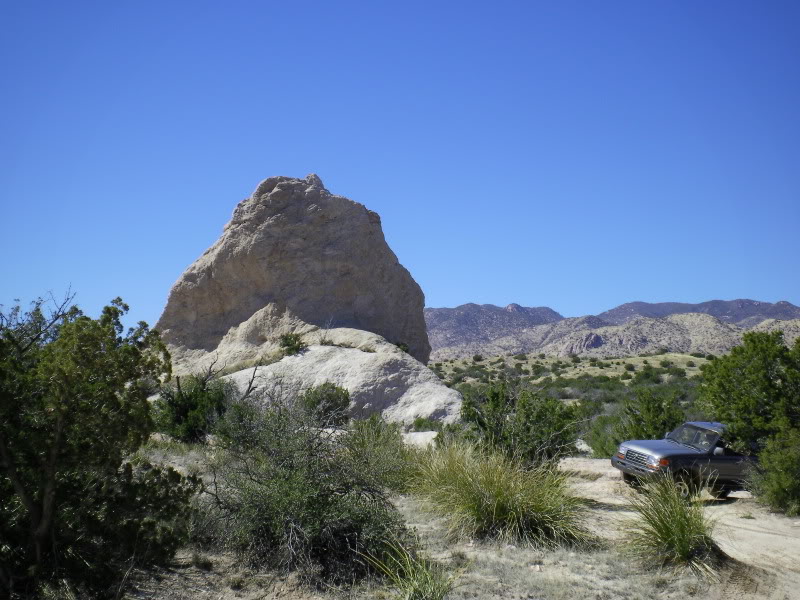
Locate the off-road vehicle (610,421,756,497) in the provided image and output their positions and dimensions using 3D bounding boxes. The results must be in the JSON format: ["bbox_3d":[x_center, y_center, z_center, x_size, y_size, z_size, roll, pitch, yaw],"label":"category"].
[{"bbox_3d":[7.520,3.920,22.950,4.750,1.870,1.920,7,-1,-25],"label":"off-road vehicle"}]

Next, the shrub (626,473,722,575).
[{"bbox_3d":[3.122,2.532,10.800,1.052,1.053,0.968,0,-3,0],"label":"shrub"}]

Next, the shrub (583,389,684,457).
[{"bbox_3d":[7.377,3.849,30.000,3.141,2.011,2.890,0,-3,0],"label":"shrub"}]

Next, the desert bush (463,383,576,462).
[{"bbox_3d":[2.867,2.966,23.000,2.791,1.863,2.567,0,-3,0],"label":"desert bush"}]

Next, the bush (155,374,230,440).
[{"bbox_3d":[-5.440,2.817,25.000,2.012,1.771,1.851,0,-3,0],"label":"bush"}]

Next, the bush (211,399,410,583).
[{"bbox_3d":[-0.995,1.992,10.300,2.174,1.863,2.000,0,-3,0],"label":"bush"}]

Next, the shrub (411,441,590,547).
[{"bbox_3d":[1.315,2.519,12.500,2.355,1.202,2.166,0,-3,0],"label":"shrub"}]

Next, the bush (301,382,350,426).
[{"bbox_3d":[-2.514,3.519,32.000,1.683,1.425,1.549,0,-3,0],"label":"bush"}]

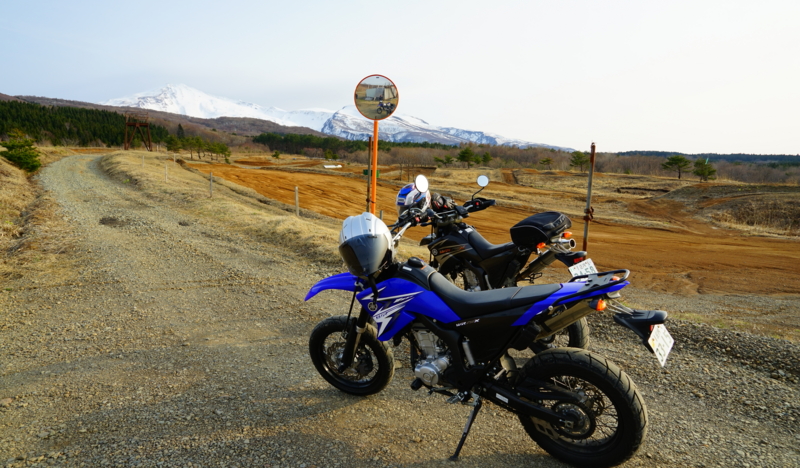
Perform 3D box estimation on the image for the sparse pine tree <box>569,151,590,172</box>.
[{"bbox_3d":[28.420,-11.415,84.000,3.460,3.150,3.460,0,8,0],"label":"sparse pine tree"}]

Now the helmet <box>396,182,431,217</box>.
[{"bbox_3d":[0.115,-0.286,4.550,0.330,0.270,0.260,-7,11,-43],"label":"helmet"}]

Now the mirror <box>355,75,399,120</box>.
[{"bbox_3d":[-0.428,-2.504,9.800,0.820,0.820,0.130,0,14,-1],"label":"mirror"}]

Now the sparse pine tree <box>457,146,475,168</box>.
[{"bbox_3d":[11.640,-13.365,92.000,3.100,3.790,3.100,0,8,0],"label":"sparse pine tree"}]

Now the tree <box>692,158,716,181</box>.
[{"bbox_3d":[42.807,-9.068,75.000,3.230,3.370,3.230,0,8,0],"label":"tree"}]

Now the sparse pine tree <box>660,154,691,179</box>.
[{"bbox_3d":[39.907,-9.598,77.000,4.470,3.460,4.470,0,8,0],"label":"sparse pine tree"}]

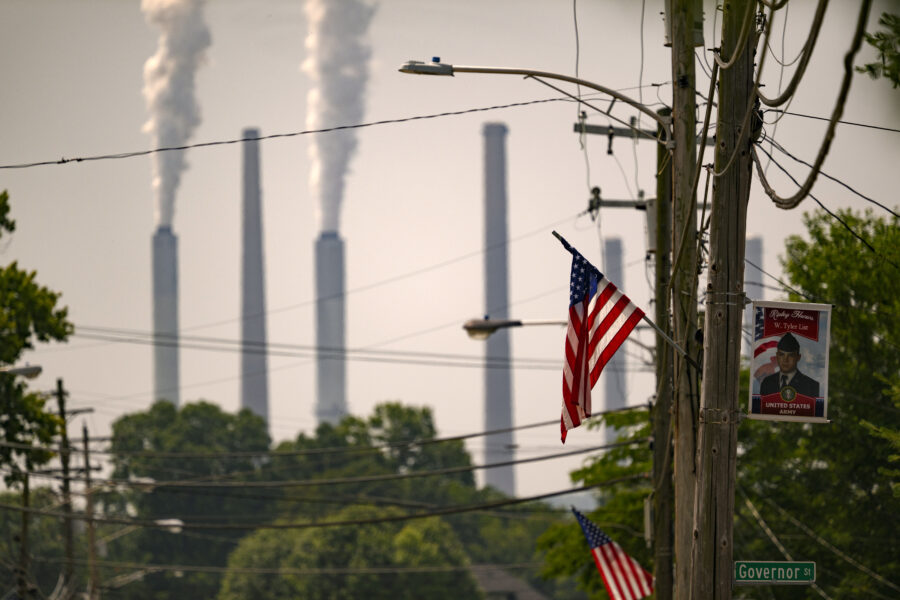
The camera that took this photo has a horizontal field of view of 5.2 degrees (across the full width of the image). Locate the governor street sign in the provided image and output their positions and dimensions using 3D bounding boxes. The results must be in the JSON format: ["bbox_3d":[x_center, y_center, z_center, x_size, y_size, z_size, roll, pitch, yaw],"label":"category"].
[{"bbox_3d":[2.527,2.112,77.500,0.625,0.165,0.020,1,-2,0],"label":"governor street sign"}]

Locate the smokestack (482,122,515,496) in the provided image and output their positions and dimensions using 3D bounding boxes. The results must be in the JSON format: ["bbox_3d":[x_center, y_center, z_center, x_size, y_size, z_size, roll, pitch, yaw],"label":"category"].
[{"bbox_3d":[22.029,45.171,4450.000,15.000,247.000,15.000,-1,-2,0],"label":"smokestack"}]

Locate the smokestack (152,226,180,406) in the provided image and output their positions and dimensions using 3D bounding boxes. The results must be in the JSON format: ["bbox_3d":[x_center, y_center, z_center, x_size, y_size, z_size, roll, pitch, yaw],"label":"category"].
[{"bbox_3d":[-125.411,68.313,4450.000,11.500,202.000,11.500,-1,-2,0],"label":"smokestack"}]

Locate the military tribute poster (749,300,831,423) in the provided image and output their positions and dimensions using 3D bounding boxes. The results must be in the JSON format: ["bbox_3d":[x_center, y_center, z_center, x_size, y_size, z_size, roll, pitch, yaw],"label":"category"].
[{"bbox_3d":[2.635,0.477,77.500,0.610,0.910,0.030,3,-2,0],"label":"military tribute poster"}]

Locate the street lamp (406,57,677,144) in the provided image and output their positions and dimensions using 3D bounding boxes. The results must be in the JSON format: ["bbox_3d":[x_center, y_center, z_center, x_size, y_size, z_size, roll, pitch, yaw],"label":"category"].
[{"bbox_3d":[0.941,-2.173,110.000,3.000,0.960,0.300,-1,-2,0],"label":"street lamp"}]

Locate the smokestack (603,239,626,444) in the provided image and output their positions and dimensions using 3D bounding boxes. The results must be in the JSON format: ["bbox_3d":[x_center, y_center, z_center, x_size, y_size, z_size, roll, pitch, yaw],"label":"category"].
[{"bbox_3d":[80.759,77.364,4850.000,12.000,215.000,12.000,-1,-2,0],"label":"smokestack"}]

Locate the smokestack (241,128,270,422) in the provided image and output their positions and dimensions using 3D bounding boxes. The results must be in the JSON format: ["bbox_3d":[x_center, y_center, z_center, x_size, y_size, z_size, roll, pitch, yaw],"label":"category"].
[{"bbox_3d":[-86.871,46.506,4450.000,16.500,246.000,16.500,-1,-2,0],"label":"smokestack"}]

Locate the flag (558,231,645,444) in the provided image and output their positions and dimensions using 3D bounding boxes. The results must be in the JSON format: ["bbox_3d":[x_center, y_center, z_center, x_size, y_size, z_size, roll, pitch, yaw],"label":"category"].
[{"bbox_3d":[1.166,0.291,77.500,0.690,1.630,0.400,-1,-2,0],"label":"flag"}]

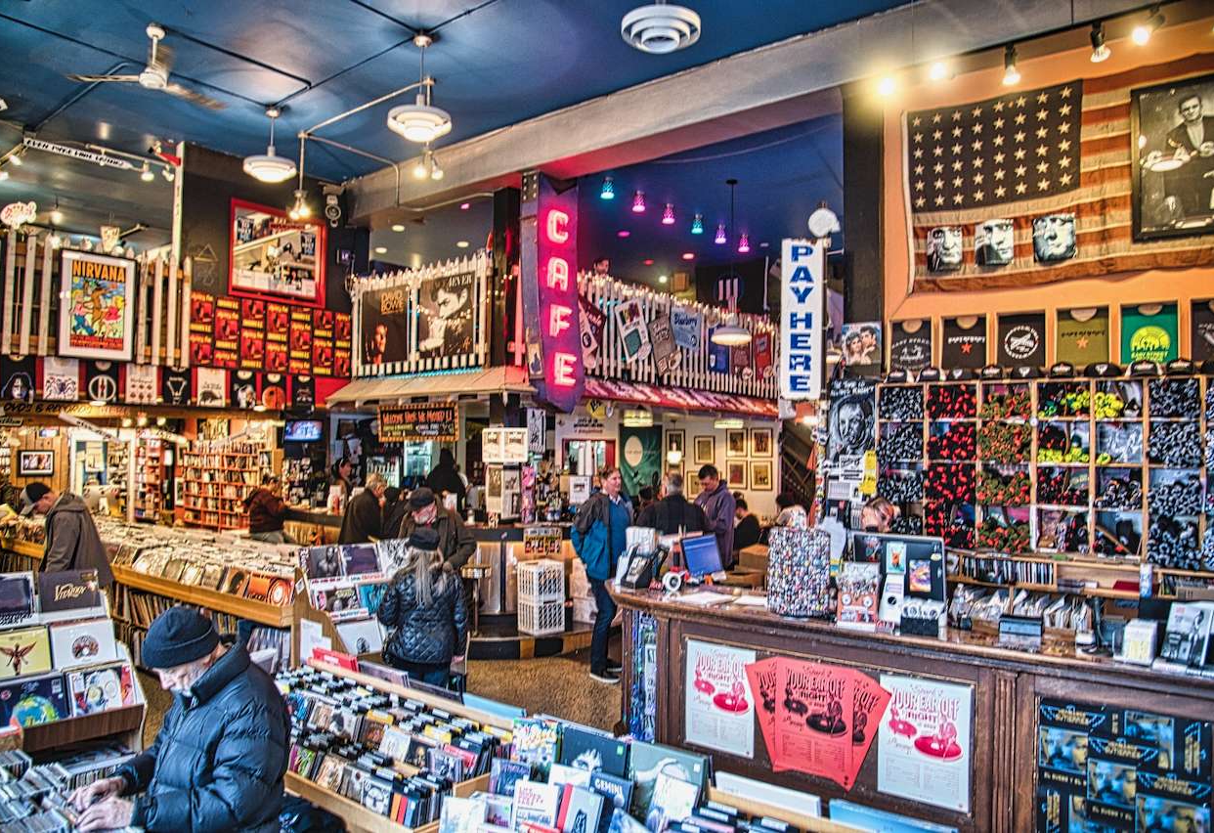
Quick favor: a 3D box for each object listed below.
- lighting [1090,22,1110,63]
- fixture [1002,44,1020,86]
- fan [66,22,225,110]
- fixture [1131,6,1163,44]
[{"bbox_3d":[3.153,-2.390,5.330,0.130,0.240,0.120,-1,-2,44],"label":"lighting"},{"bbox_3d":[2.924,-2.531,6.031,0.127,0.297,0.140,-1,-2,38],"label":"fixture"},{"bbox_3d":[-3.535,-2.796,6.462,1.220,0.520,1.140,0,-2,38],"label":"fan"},{"bbox_3d":[3.362,-2.431,5.190,0.180,0.220,0.130,2,-2,-41],"label":"fixture"}]

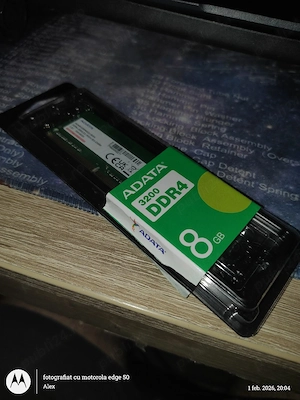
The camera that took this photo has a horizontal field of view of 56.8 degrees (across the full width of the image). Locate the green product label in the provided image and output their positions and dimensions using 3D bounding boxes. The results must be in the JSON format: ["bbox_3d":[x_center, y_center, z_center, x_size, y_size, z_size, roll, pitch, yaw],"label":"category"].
[{"bbox_3d":[0.016,0.001,0.127,0.054,0.003,0.042,39,62,21],"label":"green product label"}]

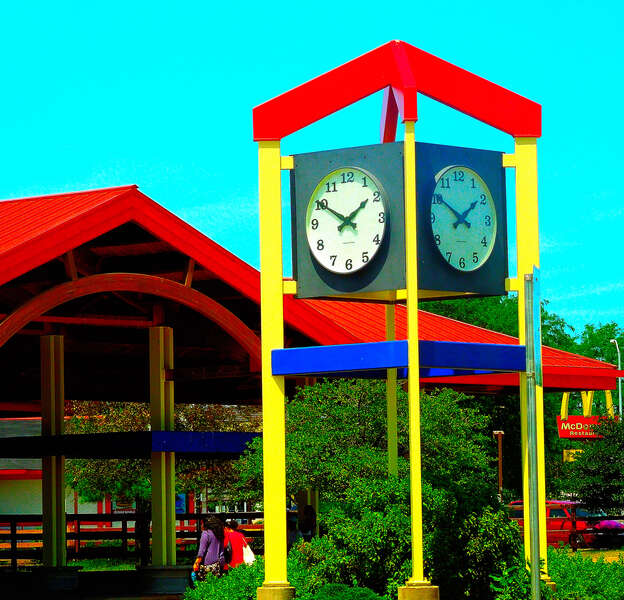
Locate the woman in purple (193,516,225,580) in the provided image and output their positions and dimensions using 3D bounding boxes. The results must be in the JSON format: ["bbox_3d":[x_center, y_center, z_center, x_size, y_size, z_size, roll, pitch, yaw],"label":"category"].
[{"bbox_3d":[-1.705,4.356,51.000,0.500,1.620,0.360,1,-4,-21],"label":"woman in purple"}]

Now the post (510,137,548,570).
[{"bbox_3d":[1.887,0.471,26.500,0.185,3.740,0.100,-1,-4,-3],"label":"post"}]

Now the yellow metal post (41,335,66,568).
[{"bbox_3d":[-4.491,2.623,53.800,0.260,4.020,0.290,-5,-5,42],"label":"yellow metal post"}]

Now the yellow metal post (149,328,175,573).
[{"bbox_3d":[-2.503,2.478,52.200,0.260,4.020,0.290,-5,-5,42],"label":"yellow metal post"}]

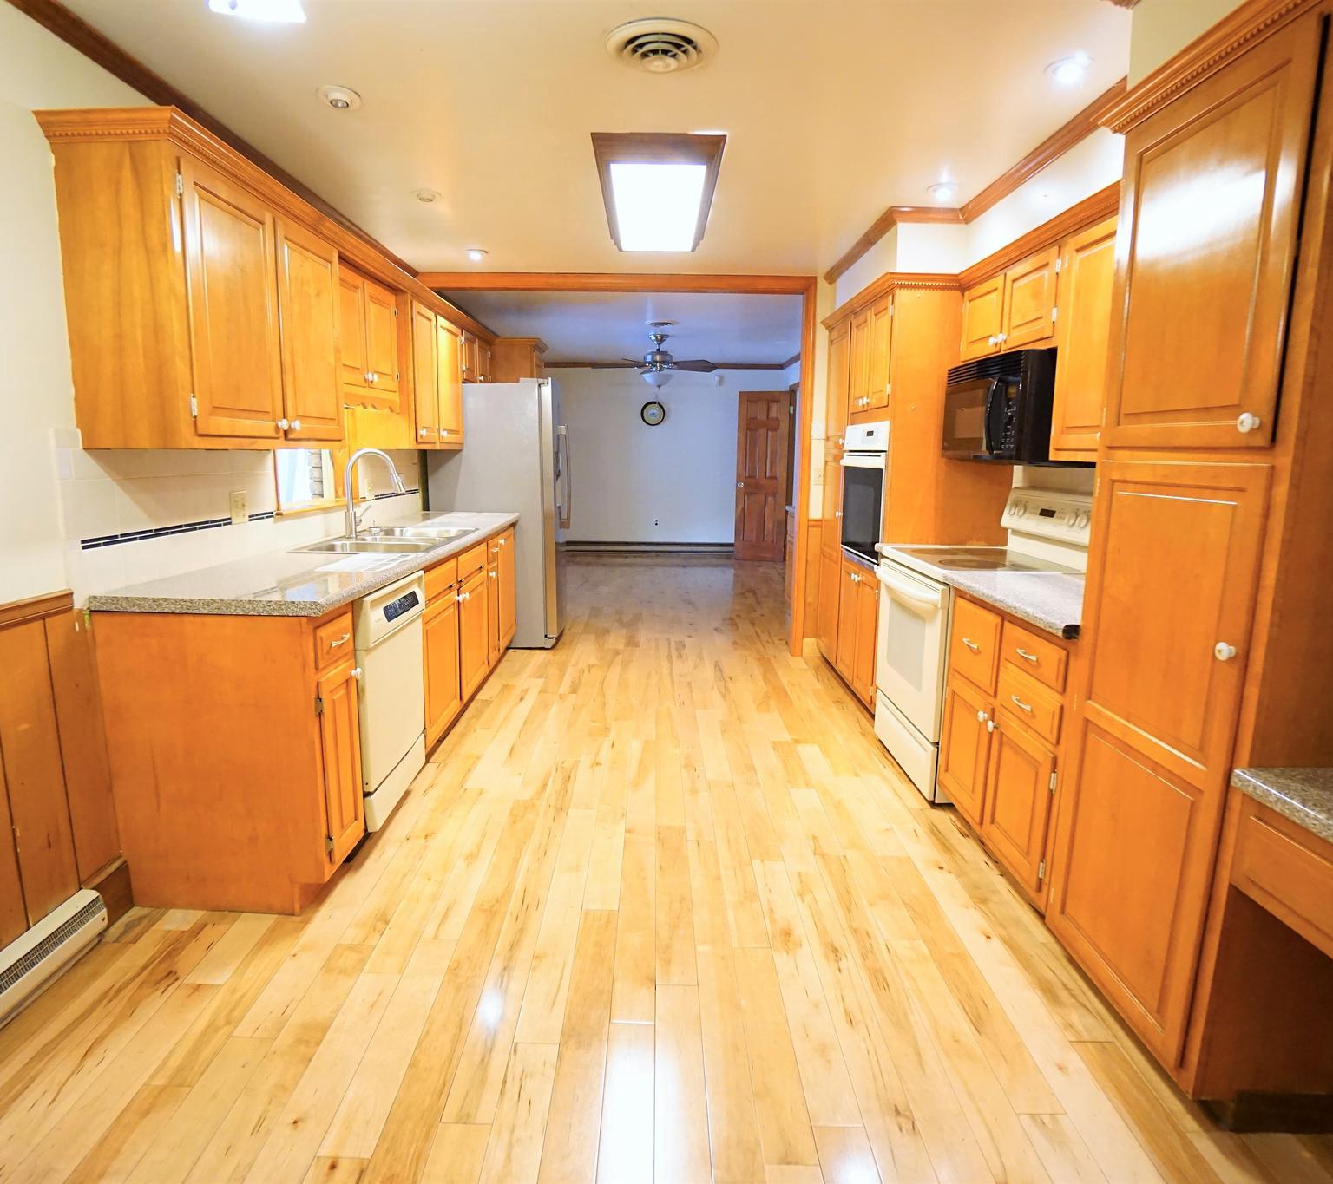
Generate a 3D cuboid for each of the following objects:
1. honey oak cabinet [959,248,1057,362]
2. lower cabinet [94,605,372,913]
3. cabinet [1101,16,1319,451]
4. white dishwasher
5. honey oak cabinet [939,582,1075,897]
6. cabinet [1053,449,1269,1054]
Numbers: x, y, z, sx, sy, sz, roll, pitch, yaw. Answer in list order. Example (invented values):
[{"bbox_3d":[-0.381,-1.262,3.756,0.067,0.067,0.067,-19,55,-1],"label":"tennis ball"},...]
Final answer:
[{"bbox_3d":[1.444,-1.095,2.864,0.326,0.337,0.812,0,10,-1],"label":"honey oak cabinet"},{"bbox_3d":[-1.266,0.472,2.239,0.594,0.878,0.323,0,10,-1],"label":"lower cabinet"},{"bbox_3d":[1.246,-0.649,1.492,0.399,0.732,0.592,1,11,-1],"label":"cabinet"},{"bbox_3d":[-1.260,0.377,2.665,0.579,0.838,0.619,1,11,-1],"label":"white dishwasher"},{"bbox_3d":[1.306,0.455,2.337,0.594,0.818,0.772,0,10,-1],"label":"honey oak cabinet"},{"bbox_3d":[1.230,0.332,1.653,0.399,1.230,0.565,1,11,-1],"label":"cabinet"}]

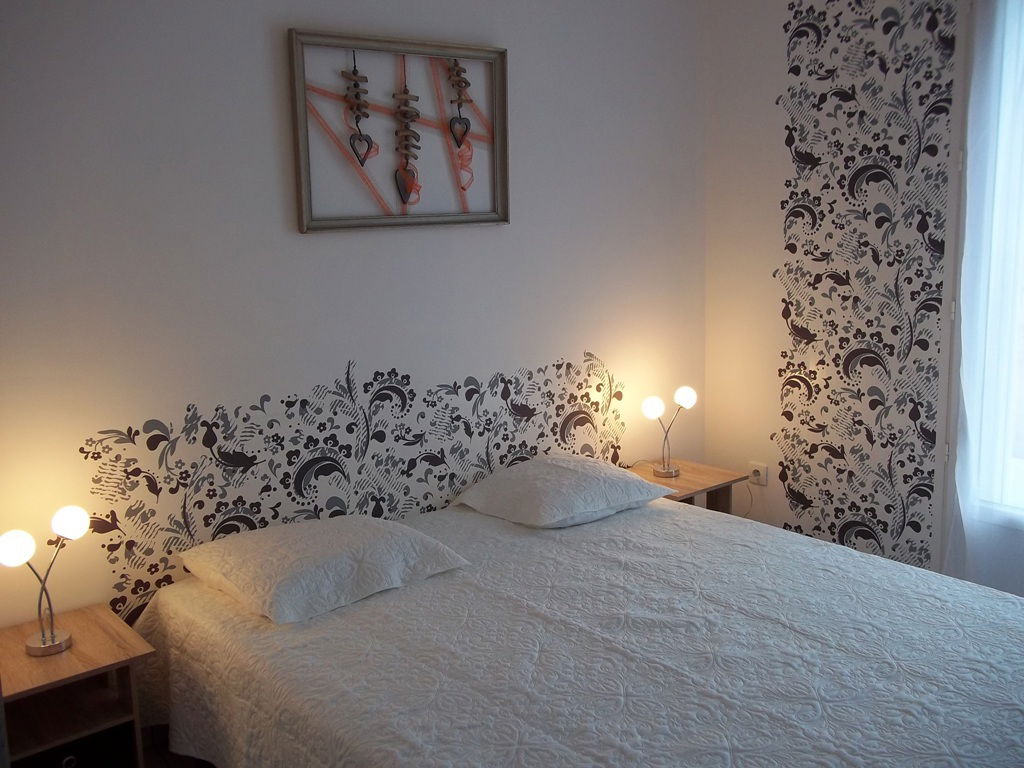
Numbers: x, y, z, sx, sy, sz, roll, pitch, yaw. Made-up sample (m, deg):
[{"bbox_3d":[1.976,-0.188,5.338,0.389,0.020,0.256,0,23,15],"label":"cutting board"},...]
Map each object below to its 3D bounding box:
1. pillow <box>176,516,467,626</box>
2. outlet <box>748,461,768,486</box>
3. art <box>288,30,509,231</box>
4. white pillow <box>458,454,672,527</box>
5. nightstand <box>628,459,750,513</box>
[{"bbox_3d":[-0.516,0.463,2.648,0.650,0.140,0.480,-9,12,-37],"label":"pillow"},{"bbox_3d":[0.979,0.360,3.763,0.014,0.086,0.084,-9,12,-37],"label":"outlet"},{"bbox_3d":[-0.319,-0.764,2.936,0.745,0.560,0.035,-9,12,-37],"label":"art"},{"bbox_3d":[0.188,0.335,3.212,0.650,0.155,0.460,-9,12,-37],"label":"white pillow"},{"bbox_3d":[0.617,0.583,3.623,0.425,0.470,0.375,-10,12,-40],"label":"nightstand"}]

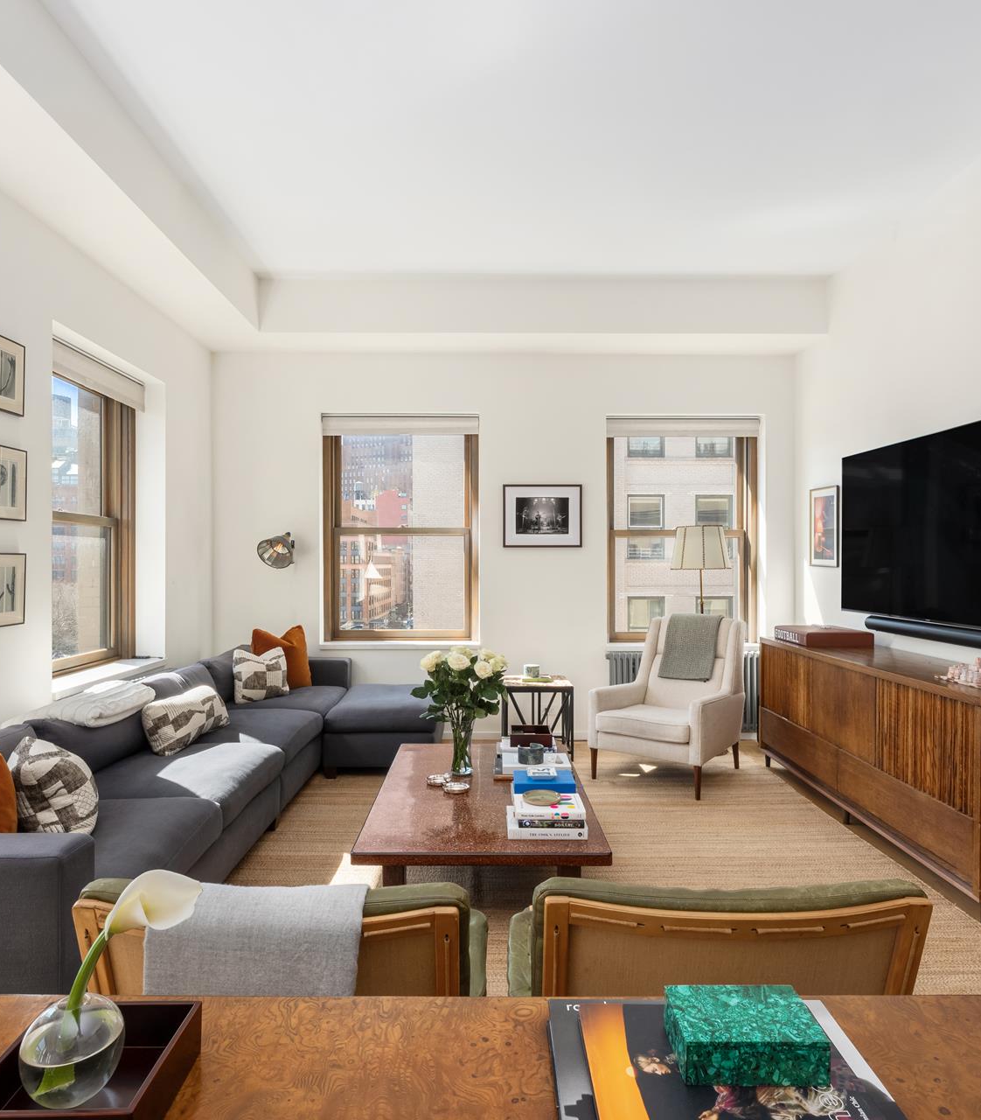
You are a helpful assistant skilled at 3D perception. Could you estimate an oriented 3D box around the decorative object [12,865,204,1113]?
[{"bbox_3d":[-0.445,0.498,0.820,0.205,0.265,0.135,0,0,0],"label":"decorative object"}]

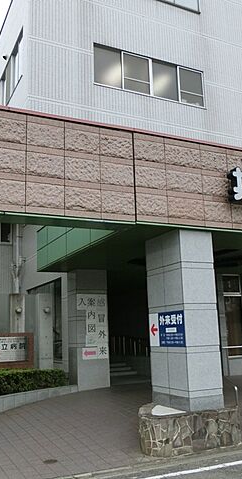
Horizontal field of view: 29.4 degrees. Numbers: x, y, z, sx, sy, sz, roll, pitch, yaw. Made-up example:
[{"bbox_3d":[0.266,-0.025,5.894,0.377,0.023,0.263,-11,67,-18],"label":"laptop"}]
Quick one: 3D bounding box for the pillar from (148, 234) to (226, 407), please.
[{"bbox_3d":[0.999,1.283,7.494,0.616,2.677,1.040,3,-12,-26],"label":"pillar"}]

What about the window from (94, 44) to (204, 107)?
[{"bbox_3d":[1.001,-5.135,14.684,3.987,1.356,0.120,4,-13,-25],"label":"window"}]

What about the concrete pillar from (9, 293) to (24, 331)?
[{"bbox_3d":[-2.560,2.406,11.300,0.364,2.121,0.202,3,-12,-26],"label":"concrete pillar"}]

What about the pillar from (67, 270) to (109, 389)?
[{"bbox_3d":[-0.891,2.432,12.622,0.903,3.110,0.775,4,-13,-25],"label":"pillar"}]

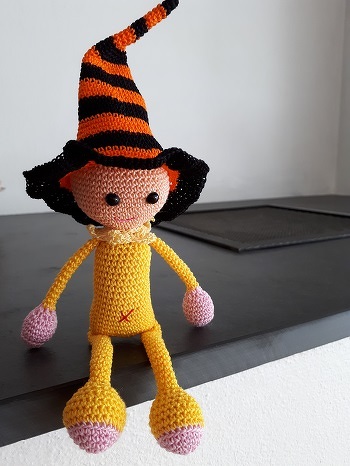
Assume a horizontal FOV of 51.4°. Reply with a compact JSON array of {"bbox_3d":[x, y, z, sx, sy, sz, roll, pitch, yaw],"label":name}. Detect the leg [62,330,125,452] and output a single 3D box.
[{"bbox_3d":[-0.051,0.093,0.226,0.035,0.035,0.081,-3,33,-13],"label":"leg"}]

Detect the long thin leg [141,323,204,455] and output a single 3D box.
[{"bbox_3d":[-0.006,0.099,0.244,0.035,0.035,0.086,-5,51,-18],"label":"long thin leg"}]

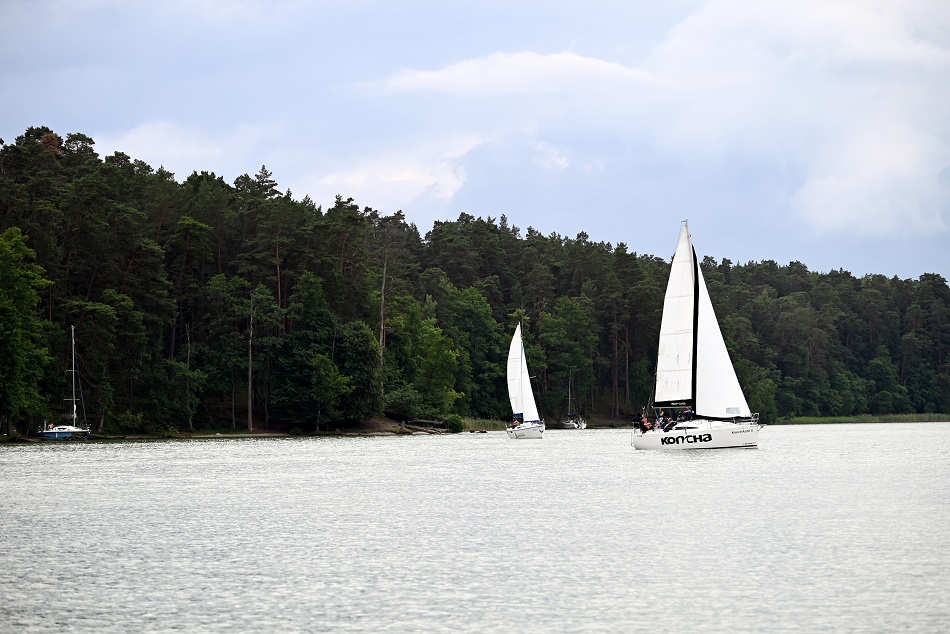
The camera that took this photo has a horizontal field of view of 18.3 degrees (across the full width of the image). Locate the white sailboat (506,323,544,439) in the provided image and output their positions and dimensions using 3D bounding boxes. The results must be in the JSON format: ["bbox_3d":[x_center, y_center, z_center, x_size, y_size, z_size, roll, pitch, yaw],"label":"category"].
[{"bbox_3d":[4.697,5.654,262.000,2.700,10.300,7.500,-2,-1,-23],"label":"white sailboat"}]

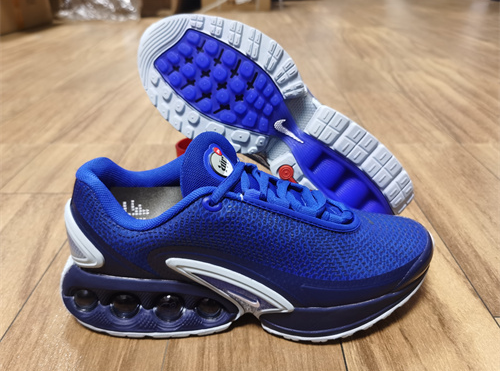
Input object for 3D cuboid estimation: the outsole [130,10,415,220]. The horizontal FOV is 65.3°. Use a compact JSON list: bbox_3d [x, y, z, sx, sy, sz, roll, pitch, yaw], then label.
[{"bbox_3d":[0.034,-0.063,0.413,0.300,0.112,0.133,39,8,-6],"label":"outsole"}]

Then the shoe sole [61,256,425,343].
[{"bbox_3d":[0.010,0.065,0.311,0.302,0.055,0.112,-2,30,-3],"label":"shoe sole"}]

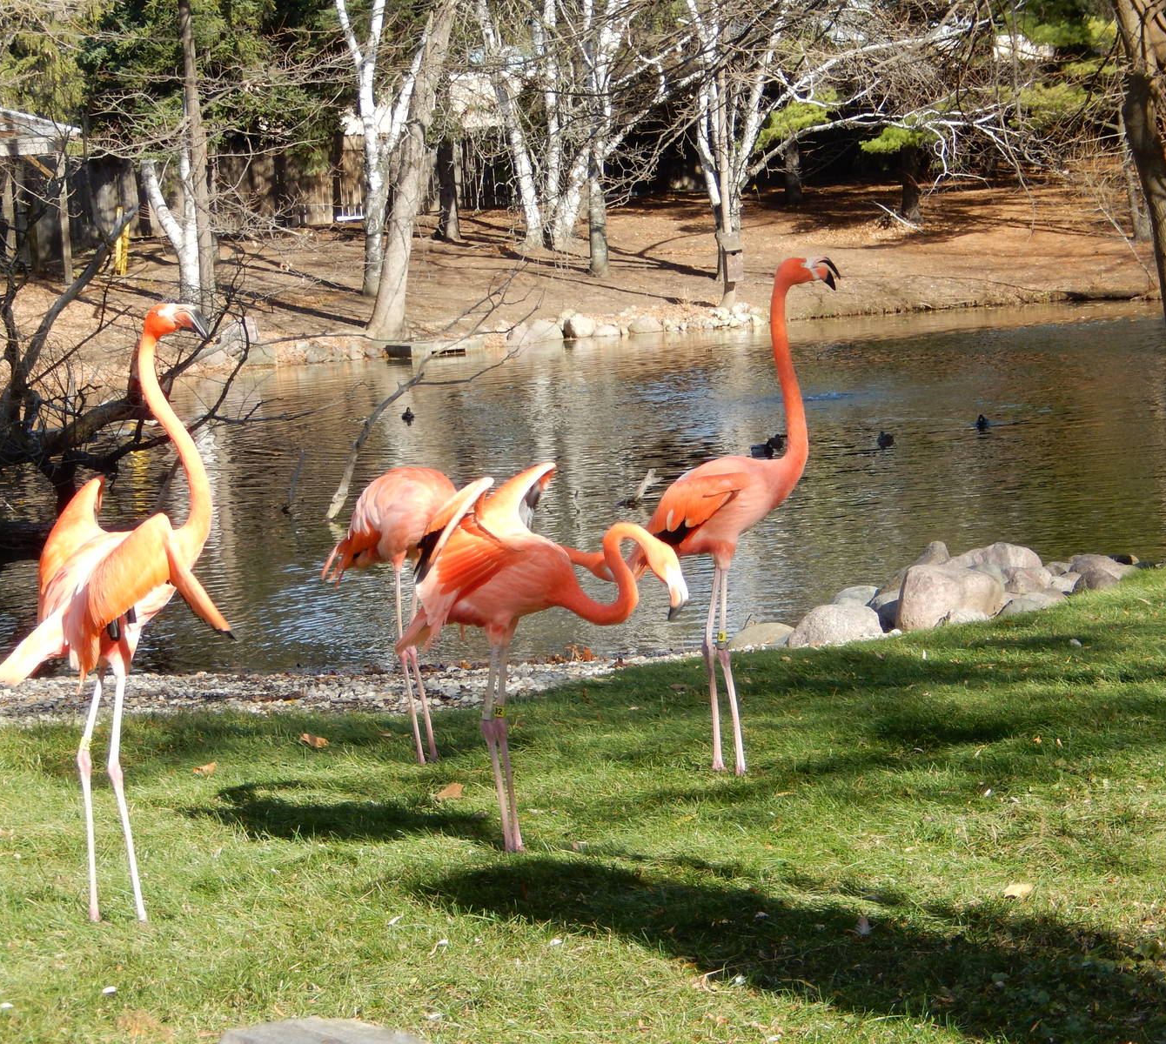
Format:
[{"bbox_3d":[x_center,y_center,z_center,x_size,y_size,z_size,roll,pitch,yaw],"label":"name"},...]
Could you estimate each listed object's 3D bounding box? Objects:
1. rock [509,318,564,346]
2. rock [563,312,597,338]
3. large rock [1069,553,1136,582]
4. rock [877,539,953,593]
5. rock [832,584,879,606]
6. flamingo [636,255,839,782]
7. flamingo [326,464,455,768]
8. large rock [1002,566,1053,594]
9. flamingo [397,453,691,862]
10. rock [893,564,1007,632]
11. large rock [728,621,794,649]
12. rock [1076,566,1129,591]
[{"bbox_3d":[-0.576,-2.337,52.000,0.680,0.360,0.500,-2,4,0],"label":"rock"},{"bbox_3d":[-0.040,-2.411,52.000,0.400,0.320,0.340,-4,4,0],"label":"rock"},{"bbox_3d":[2.214,0.195,18.000,0.280,0.130,0.240,-4,4,0],"label":"large rock"},{"bbox_3d":[1.255,0.182,15.900,0.290,0.240,0.240,-2,4,0],"label":"rock"},{"bbox_3d":[1.110,0.310,17.200,0.200,0.120,0.180,-4,4,0],"label":"rock"},{"bbox_3d":[0.410,-0.016,11.100,0.550,1.370,0.280,-2,4,0],"label":"flamingo"},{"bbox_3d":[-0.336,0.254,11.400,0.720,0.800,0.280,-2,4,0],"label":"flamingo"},{"bbox_3d":[1.685,0.225,16.000,0.200,0.125,0.170,-2,4,0],"label":"large rock"},{"bbox_3d":[-0.093,0.318,9.850,0.670,0.910,0.400,-1,4,18],"label":"flamingo"},{"bbox_3d":[1.443,0.297,16.500,0.420,0.250,0.340,-4,4,0],"label":"rock"},{"bbox_3d":[0.636,0.411,15.200,0.240,0.110,0.180,-2,4,0],"label":"large rock"},{"bbox_3d":[2.177,0.239,17.700,0.210,0.110,0.180,-4,4,0],"label":"rock"}]

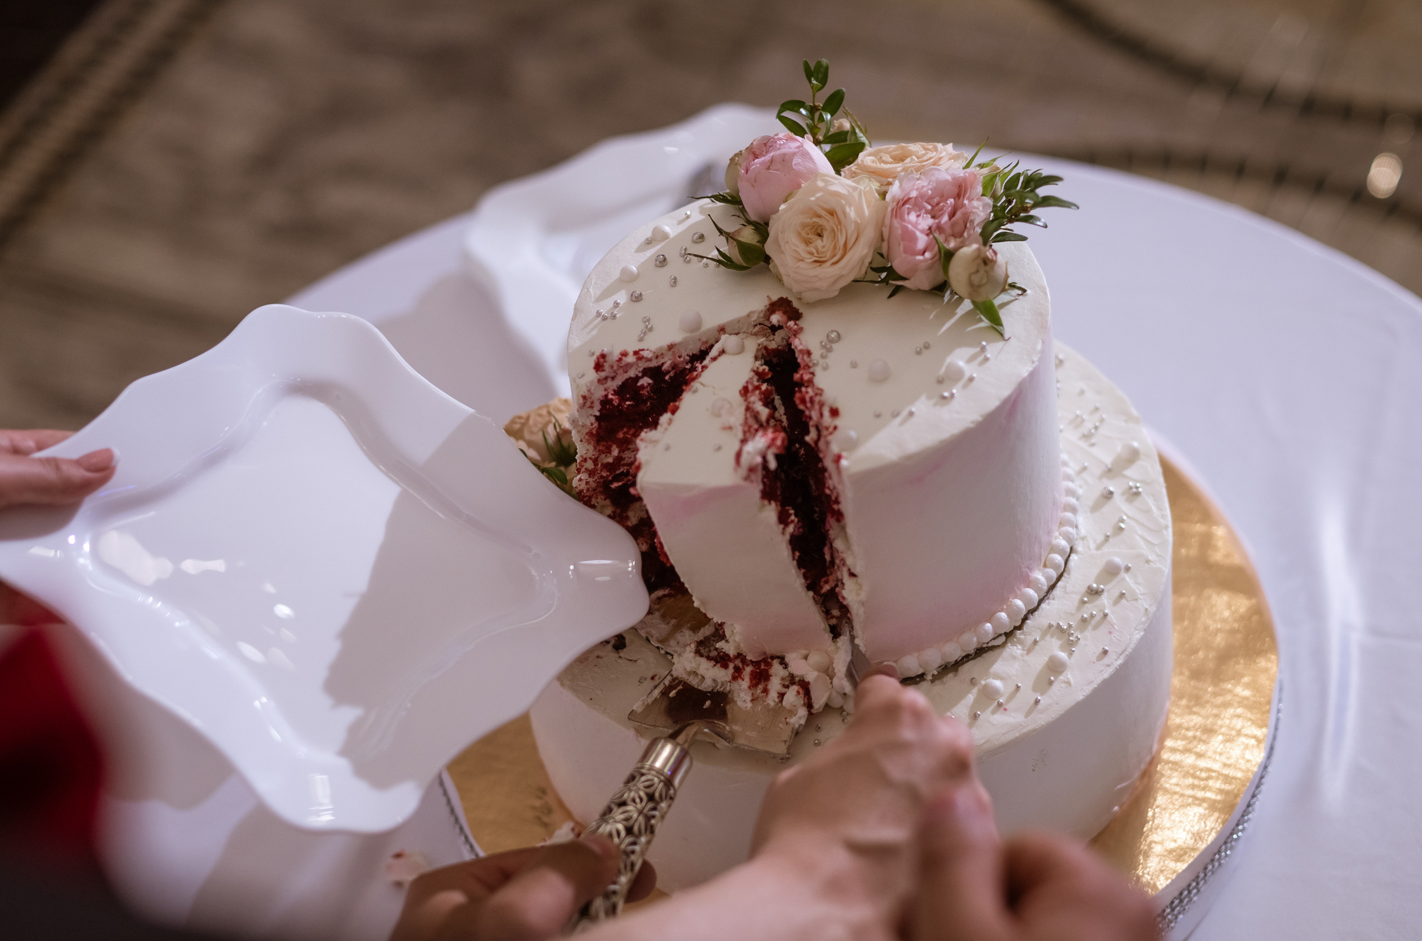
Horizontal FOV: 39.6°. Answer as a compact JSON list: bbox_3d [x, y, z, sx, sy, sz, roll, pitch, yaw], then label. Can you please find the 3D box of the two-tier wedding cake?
[{"bbox_3d":[0.046,-0.010,0.780,0.278,0.237,0.278,-9,43,0],"label":"two-tier wedding cake"}]

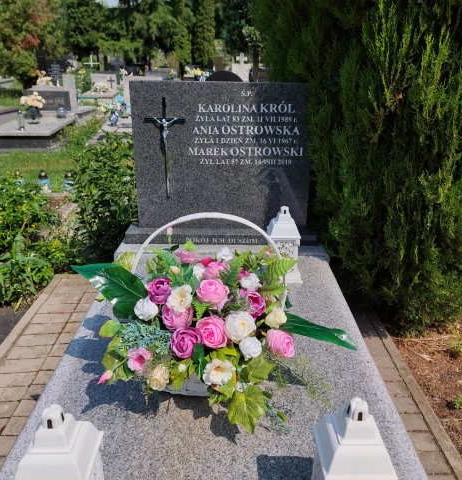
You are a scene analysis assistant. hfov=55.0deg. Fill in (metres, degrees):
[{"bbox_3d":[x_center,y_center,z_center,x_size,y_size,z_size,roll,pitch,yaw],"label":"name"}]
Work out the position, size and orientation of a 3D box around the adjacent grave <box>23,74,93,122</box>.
[{"bbox_3d":[-3.399,-2.762,8.675,1.150,0.880,0.450,-2,24,-3],"label":"adjacent grave"}]

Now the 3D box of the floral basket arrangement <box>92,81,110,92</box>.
[{"bbox_3d":[-3.525,-4.142,12.056,0.460,0.340,0.380,-1,24,0],"label":"floral basket arrangement"}]

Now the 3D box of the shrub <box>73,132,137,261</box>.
[{"bbox_3d":[-0.803,-0.256,3.003,0.570,0.900,0.540,-1,24,0],"label":"shrub"}]

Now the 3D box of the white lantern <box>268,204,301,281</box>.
[{"bbox_3d":[0.250,0.010,2.037,0.150,0.330,0.150,0,24,3],"label":"white lantern"}]

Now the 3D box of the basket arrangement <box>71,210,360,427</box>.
[{"bbox_3d":[-0.033,0.202,1.390,0.840,0.510,0.520,-1,24,0],"label":"basket arrangement"}]

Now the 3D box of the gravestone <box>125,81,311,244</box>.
[{"bbox_3d":[-0.045,-0.355,2.110,0.860,0.740,0.170,0,20,0],"label":"gravestone"}]

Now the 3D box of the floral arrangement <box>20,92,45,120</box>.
[{"bbox_3d":[-3.399,-2.296,7.679,0.430,0.470,0.370,-1,24,0],"label":"floral arrangement"}]

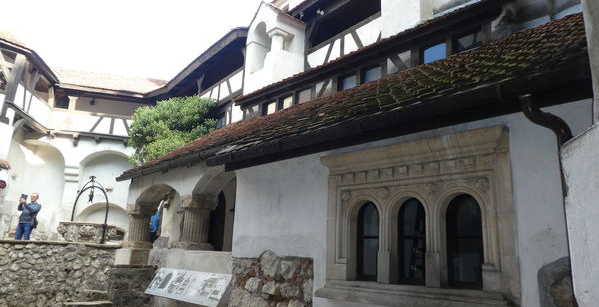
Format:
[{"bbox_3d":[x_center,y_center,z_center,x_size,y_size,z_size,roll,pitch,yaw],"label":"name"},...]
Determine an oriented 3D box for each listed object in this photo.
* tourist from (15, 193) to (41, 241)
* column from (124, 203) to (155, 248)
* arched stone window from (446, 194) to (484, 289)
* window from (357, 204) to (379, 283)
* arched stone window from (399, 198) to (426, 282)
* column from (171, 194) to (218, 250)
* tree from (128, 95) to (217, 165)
[{"bbox_3d":[-7.716,1.989,11.800,0.550,1.740,0.550,-4,-14,25],"label":"tourist"},{"bbox_3d":[-3.253,1.462,8.404,0.460,0.920,0.460,-9,-17,41],"label":"column"},{"bbox_3d":[1.546,0.815,3.921,0.410,0.910,0.170,-9,-17,41],"label":"arched stone window"},{"bbox_3d":[0.761,0.955,4.611,0.410,0.910,0.170,-9,-17,41],"label":"window"},{"bbox_3d":[1.155,0.882,4.265,0.410,0.910,0.170,-9,-17,41],"label":"arched stone window"},{"bbox_3d":[-1.792,1.162,7.145,0.500,0.950,0.500,-9,-17,41],"label":"column"},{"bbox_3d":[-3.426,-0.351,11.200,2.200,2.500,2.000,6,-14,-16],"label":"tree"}]

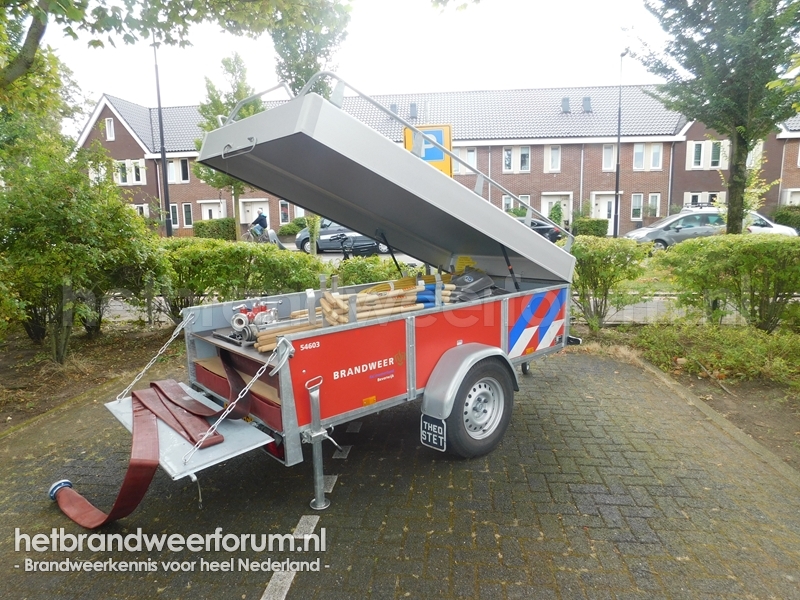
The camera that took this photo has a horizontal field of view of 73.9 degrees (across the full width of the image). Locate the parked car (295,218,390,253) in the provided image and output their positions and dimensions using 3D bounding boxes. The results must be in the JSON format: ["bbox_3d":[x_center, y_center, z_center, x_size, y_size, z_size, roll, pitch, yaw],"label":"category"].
[{"bbox_3d":[-2.000,-2.641,21.000,4.280,1.640,1.750,0,9,10],"label":"parked car"}]

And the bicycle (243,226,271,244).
[{"bbox_3d":[-7.239,-3.218,27.000,1.750,1.080,0.600,0,9,10],"label":"bicycle"}]

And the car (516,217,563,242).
[{"bbox_3d":[3.680,-2.468,19.900,4.400,1.430,1.780,0,9,10],"label":"car"}]

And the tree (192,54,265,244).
[{"bbox_3d":[-7.149,-6.464,23.100,3.500,8.720,3.500,0,9,10],"label":"tree"}]

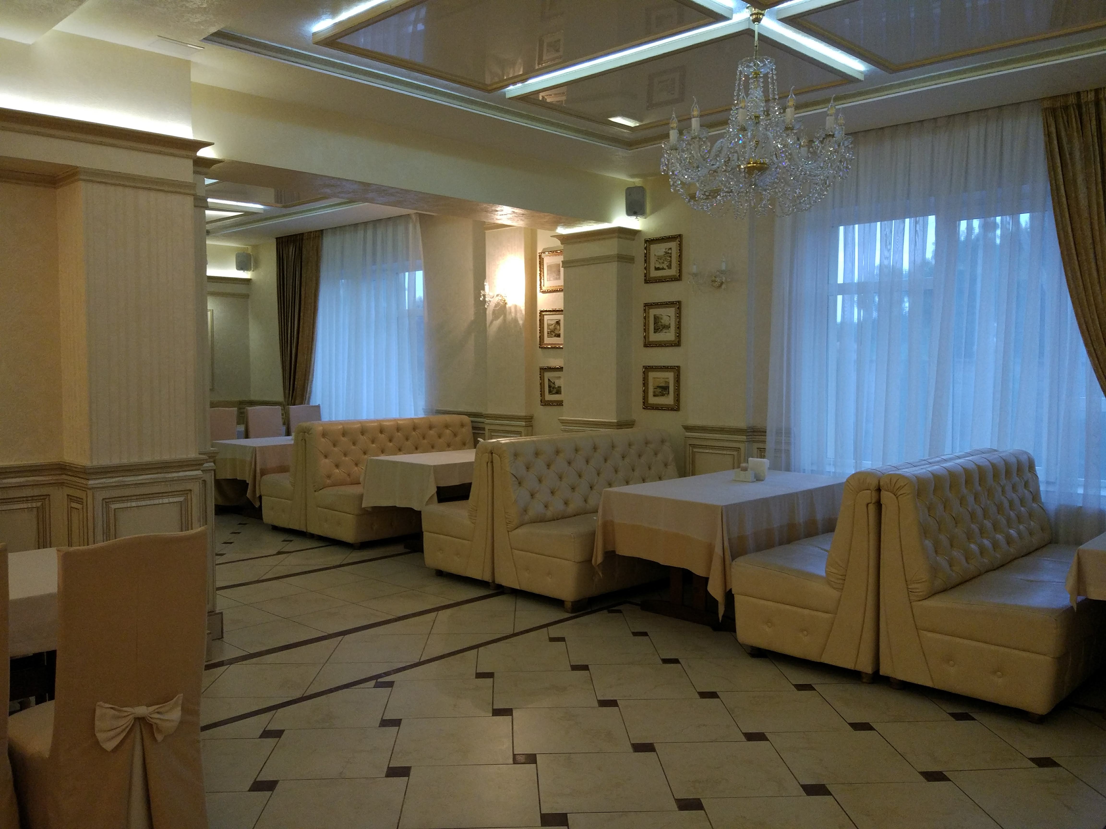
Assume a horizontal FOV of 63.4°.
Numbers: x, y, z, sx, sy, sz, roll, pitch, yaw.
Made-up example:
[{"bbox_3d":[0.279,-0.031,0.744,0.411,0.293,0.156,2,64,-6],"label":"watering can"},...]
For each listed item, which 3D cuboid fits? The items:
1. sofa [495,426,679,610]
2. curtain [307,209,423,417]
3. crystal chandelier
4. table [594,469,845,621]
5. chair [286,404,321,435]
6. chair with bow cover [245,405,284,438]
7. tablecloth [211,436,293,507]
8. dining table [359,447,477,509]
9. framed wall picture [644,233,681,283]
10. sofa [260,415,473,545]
[{"bbox_3d":[0.472,0.644,6.142,0.713,1.004,1.698,3,4,44],"label":"sofa"},{"bbox_3d":[-2.056,-0.570,9.771,2.147,2.978,0.136,3,4,43],"label":"curtain"},{"bbox_3d":[0.892,-1.337,3.934,0.857,0.875,0.857,3,4,43],"label":"crystal chandelier"},{"bbox_3d":[1.104,0.799,5.569,0.882,0.742,1.492,3,4,43],"label":"table"},{"bbox_3d":[-2.647,0.424,9.868,0.485,1.035,0.412,3,4,43],"label":"chair"},{"bbox_3d":[-2.980,0.445,9.517,0.485,1.032,0.412,3,4,43],"label":"chair with bow cover"},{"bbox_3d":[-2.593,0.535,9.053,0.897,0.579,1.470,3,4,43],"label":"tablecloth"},{"bbox_3d":[-0.618,0.707,7.462,0.805,0.742,1.591,3,4,44],"label":"dining table"},{"bbox_3d":[0.882,-1.231,7.108,0.367,0.360,0.044,3,4,43],"label":"framed wall picture"},{"bbox_3d":[-1.495,0.527,8.276,1.499,1.000,1.764,3,4,43],"label":"sofa"}]

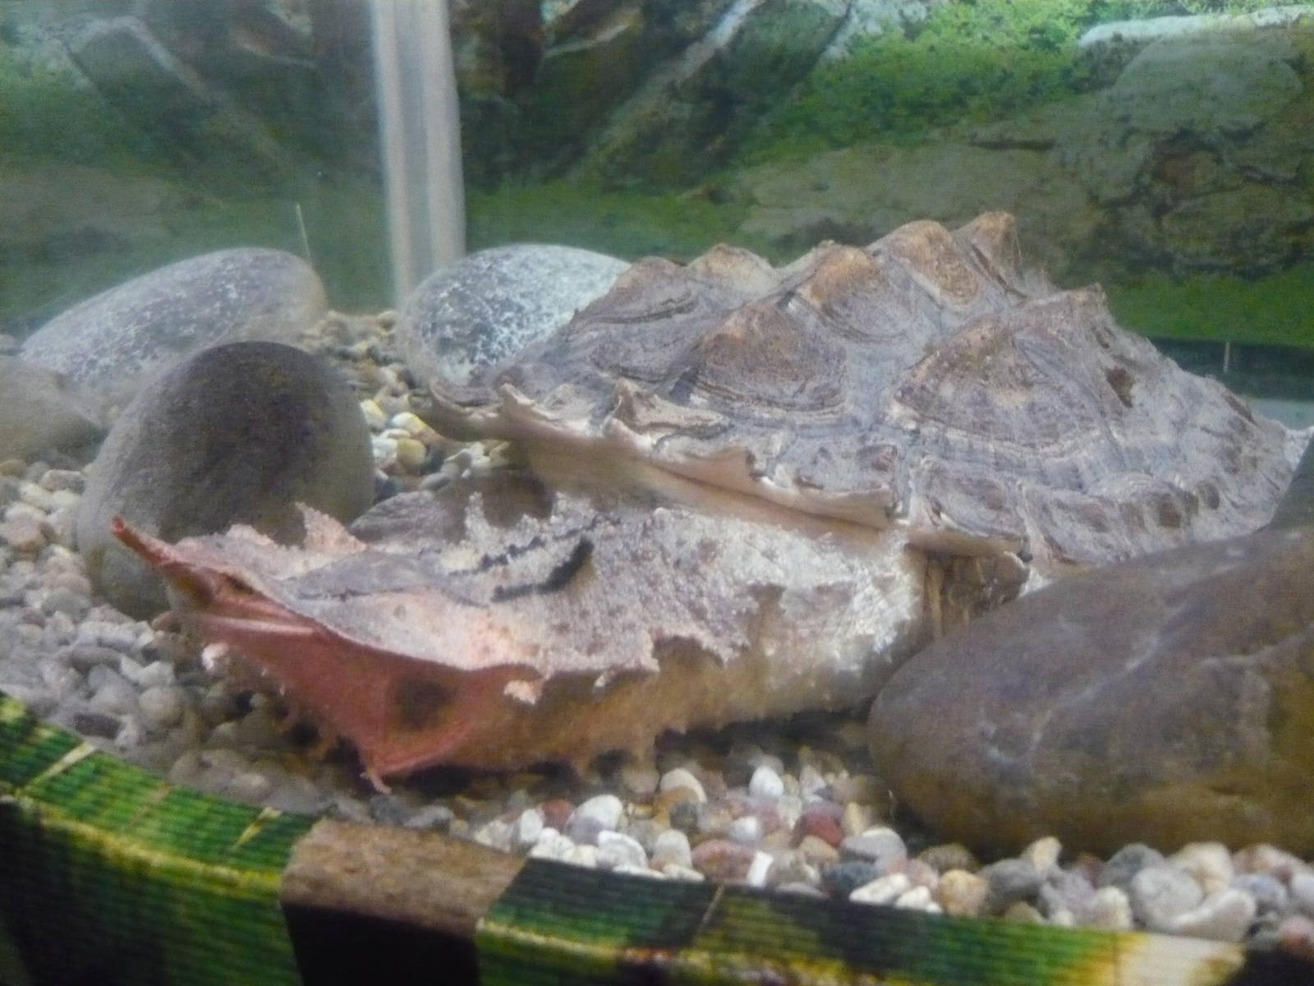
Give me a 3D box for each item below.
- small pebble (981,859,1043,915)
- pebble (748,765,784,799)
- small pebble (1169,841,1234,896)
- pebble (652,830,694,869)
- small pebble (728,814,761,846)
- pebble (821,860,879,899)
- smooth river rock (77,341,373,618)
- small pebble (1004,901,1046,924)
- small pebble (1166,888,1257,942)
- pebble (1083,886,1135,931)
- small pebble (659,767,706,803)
[{"bbox_3d":[0.114,0.126,0.401,0.020,0.017,0.018,7,20,18],"label":"small pebble"},{"bbox_3d":[0.048,0.127,0.547,0.016,0.014,0.015,3,20,6],"label":"pebble"},{"bbox_3d":[0.183,0.128,0.422,0.023,0.016,0.019,0,22,0],"label":"small pebble"},{"bbox_3d":[0.005,0.119,0.417,0.014,0.015,0.013,1,19,1],"label":"pebble"},{"bbox_3d":[0.030,0.116,0.429,0.012,0.012,0.011,3,19,5],"label":"small pebble"},{"bbox_3d":[0.062,0.125,0.403,0.018,0.013,0.015,4,19,10],"label":"pebble"},{"bbox_3d":[-0.208,-0.007,0.605,0.143,0.135,0.115,-6,23,-14],"label":"smooth river rock"},{"bbox_3d":[0.114,0.131,0.388,0.014,0.009,0.011,8,20,19],"label":"small pebble"},{"bbox_3d":[0.172,0.131,0.390,0.028,0.015,0.017,11,21,26],"label":"small pebble"},{"bbox_3d":[0.171,0.157,0.470,0.016,0.019,0.016,10,22,23],"label":"pebble"},{"bbox_3d":[0.009,0.110,0.468,0.018,0.014,0.015,0,22,0],"label":"small pebble"}]

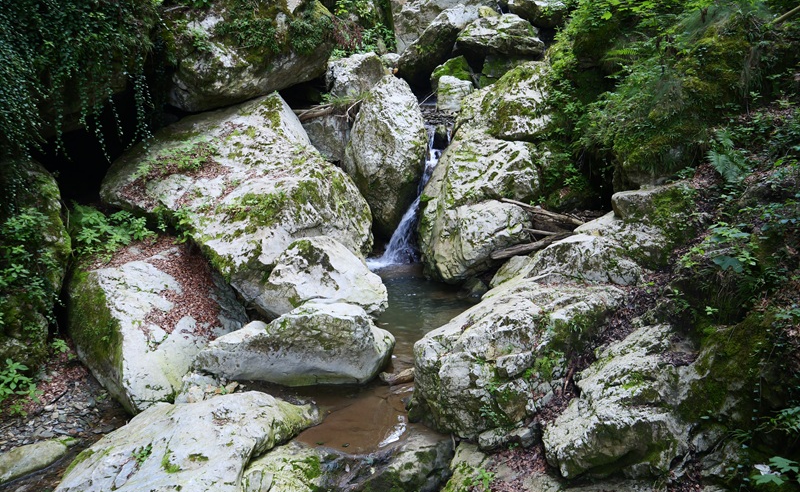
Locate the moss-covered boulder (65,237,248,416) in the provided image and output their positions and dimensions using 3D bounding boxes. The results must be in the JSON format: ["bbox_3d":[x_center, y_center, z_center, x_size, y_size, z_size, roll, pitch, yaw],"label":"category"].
[{"bbox_3d":[-2.614,0.837,7.700,1.855,1.665,2.000,-6,19,-17],"label":"moss-covered boulder"}]

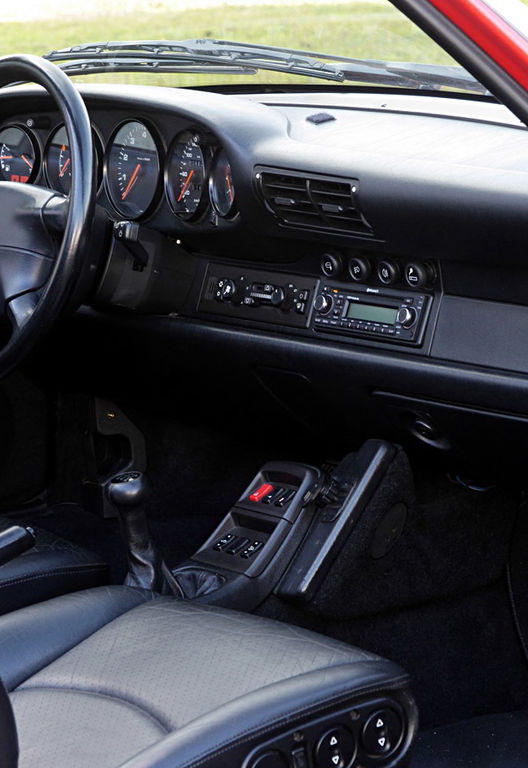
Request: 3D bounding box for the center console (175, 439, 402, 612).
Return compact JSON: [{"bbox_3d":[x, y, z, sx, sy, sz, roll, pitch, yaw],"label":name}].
[{"bbox_3d":[0.021,0.153,3.380,0.200,0.185,0.185,-7,10,-35],"label":"center console"}]

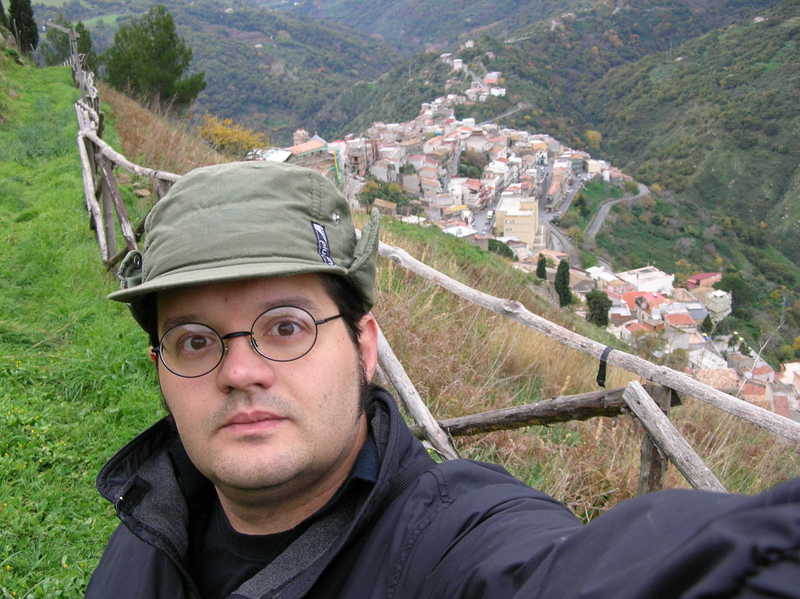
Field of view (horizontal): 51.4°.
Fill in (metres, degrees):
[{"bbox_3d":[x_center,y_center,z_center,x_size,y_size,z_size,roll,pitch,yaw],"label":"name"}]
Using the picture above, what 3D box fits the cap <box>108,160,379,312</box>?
[{"bbox_3d":[-0.121,-0.046,0.648,0.200,0.135,0.270,-7,3,8],"label":"cap"}]

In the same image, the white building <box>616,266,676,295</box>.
[{"bbox_3d":[79.588,-4.222,271.300,16.300,7.800,10.600,-10,22,-25],"label":"white building"}]

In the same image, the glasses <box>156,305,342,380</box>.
[{"bbox_3d":[-0.103,0.028,0.634,0.136,0.044,0.142,-9,2,6],"label":"glasses"}]

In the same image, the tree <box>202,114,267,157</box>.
[{"bbox_3d":[-7.209,-6.797,36.000,2.900,2.700,2.800,-4,20,-11],"label":"tree"}]

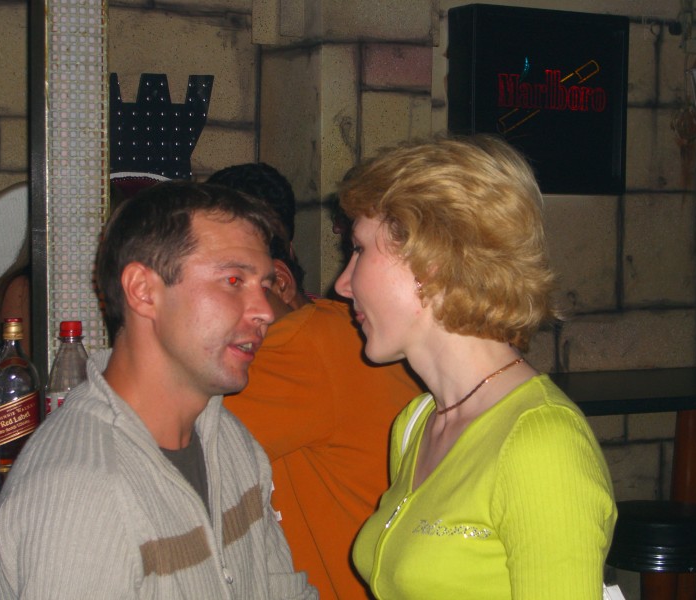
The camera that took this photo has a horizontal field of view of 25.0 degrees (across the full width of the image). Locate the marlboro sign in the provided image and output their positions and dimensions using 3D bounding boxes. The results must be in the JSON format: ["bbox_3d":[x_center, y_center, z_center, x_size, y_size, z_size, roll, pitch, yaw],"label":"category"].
[{"bbox_3d":[0.627,-0.642,5.150,0.603,0.590,0.151,-1,3,-28],"label":"marlboro sign"}]

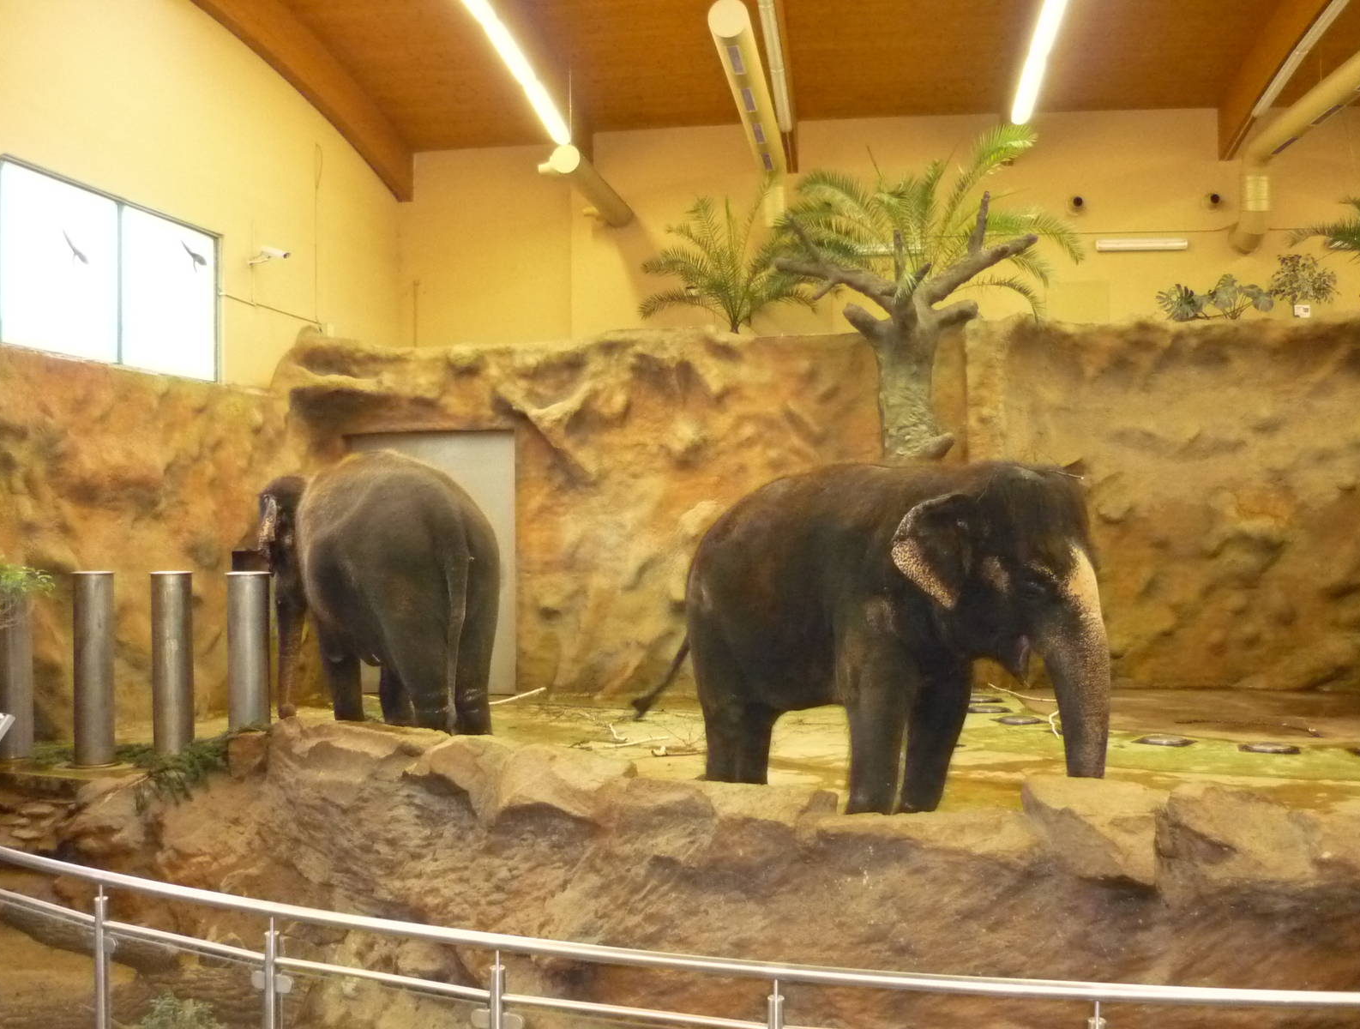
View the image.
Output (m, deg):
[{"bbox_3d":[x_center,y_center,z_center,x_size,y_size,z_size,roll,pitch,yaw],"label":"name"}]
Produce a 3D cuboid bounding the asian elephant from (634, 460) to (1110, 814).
[{"bbox_3d":[1.132,0.809,9.027,3.100,2.440,1.300,-1,-1,34],"label":"asian elephant"}]

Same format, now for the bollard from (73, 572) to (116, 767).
[{"bbox_3d":[-4.975,1.294,11.126,0.322,1.602,0.322,0,-1,0],"label":"bollard"}]

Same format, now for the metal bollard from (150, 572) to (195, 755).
[{"bbox_3d":[-4.220,1.286,10.867,0.322,1.602,0.322,0,-1,0],"label":"metal bollard"}]

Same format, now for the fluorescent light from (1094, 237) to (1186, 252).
[{"bbox_3d":[6.235,-3.635,17.673,1.230,0.150,0.120,0,-1,5],"label":"fluorescent light"}]

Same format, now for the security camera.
[{"bbox_3d":[-4.878,-3.080,15.563,0.480,0.220,0.130,15,4,20],"label":"security camera"}]

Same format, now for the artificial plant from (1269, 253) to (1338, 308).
[{"bbox_3d":[7.987,-2.974,16.760,0.840,0.720,0.720,0,-1,5],"label":"artificial plant"}]

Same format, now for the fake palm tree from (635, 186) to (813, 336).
[{"bbox_3d":[0.611,-3.238,16.565,2.150,1.900,1.900,0,-1,5],"label":"fake palm tree"}]

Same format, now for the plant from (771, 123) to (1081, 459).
[{"bbox_3d":[2.935,-1.235,15.426,3.300,6.611,2.500,0,-1,5],"label":"plant"}]

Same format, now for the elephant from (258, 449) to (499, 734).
[{"bbox_3d":[-2.600,0.680,11.550,2.800,2.480,1.400,0,1,41],"label":"elephant"}]

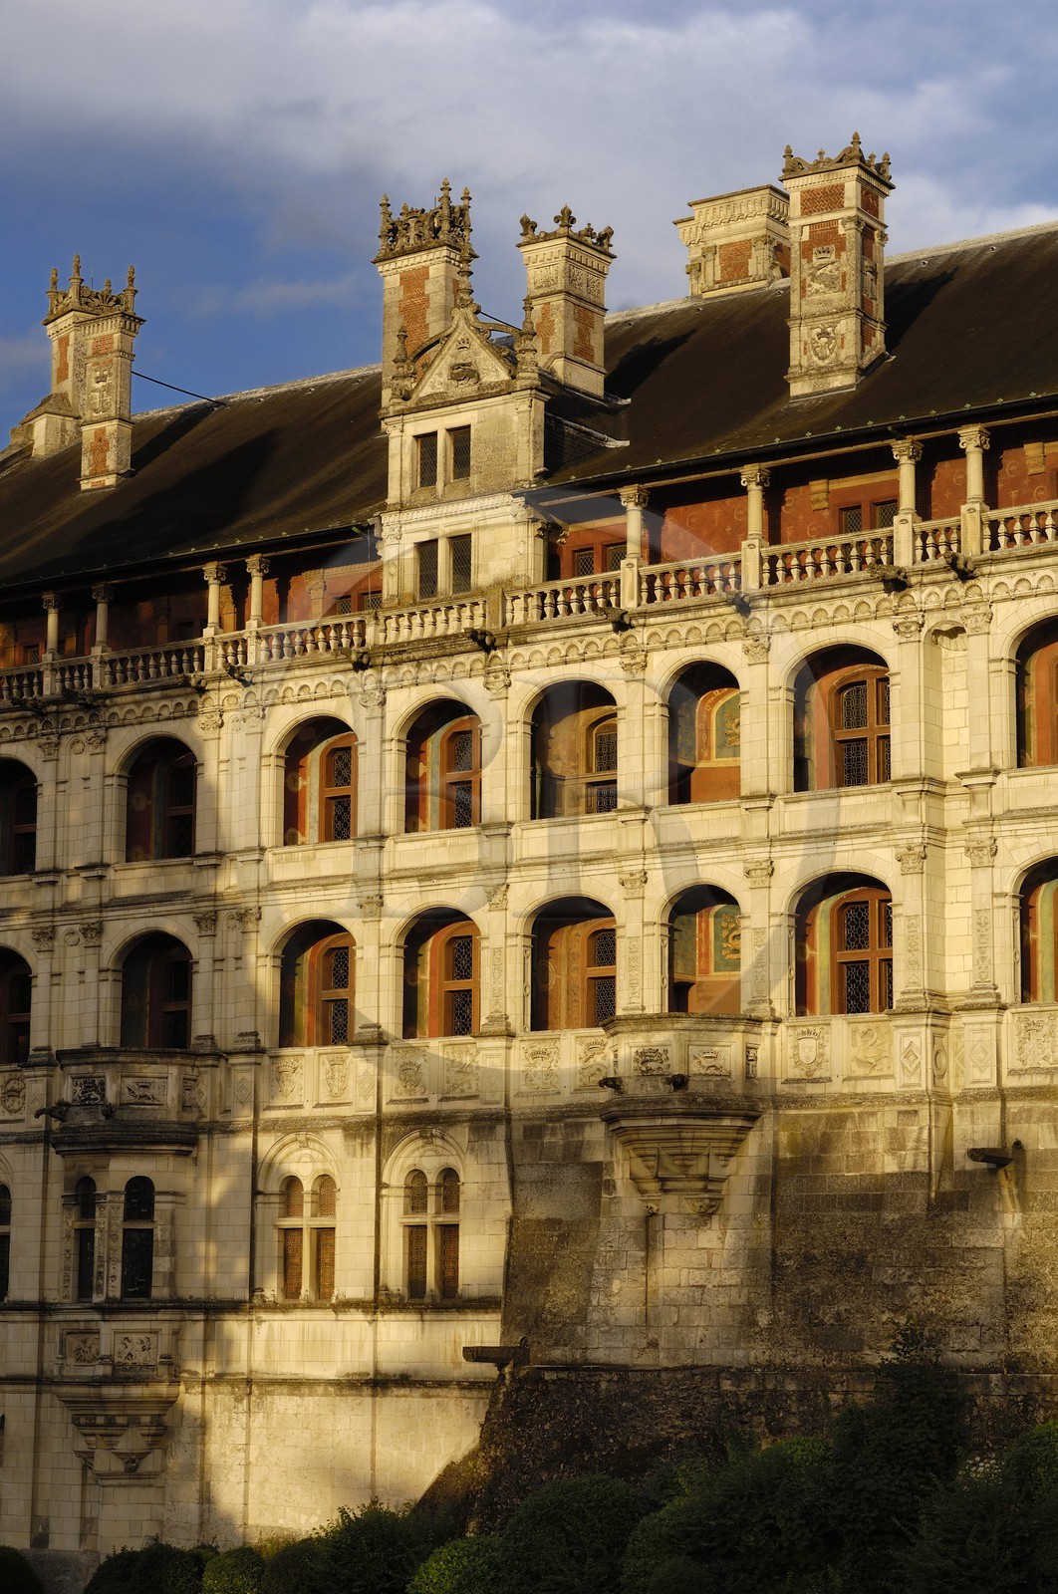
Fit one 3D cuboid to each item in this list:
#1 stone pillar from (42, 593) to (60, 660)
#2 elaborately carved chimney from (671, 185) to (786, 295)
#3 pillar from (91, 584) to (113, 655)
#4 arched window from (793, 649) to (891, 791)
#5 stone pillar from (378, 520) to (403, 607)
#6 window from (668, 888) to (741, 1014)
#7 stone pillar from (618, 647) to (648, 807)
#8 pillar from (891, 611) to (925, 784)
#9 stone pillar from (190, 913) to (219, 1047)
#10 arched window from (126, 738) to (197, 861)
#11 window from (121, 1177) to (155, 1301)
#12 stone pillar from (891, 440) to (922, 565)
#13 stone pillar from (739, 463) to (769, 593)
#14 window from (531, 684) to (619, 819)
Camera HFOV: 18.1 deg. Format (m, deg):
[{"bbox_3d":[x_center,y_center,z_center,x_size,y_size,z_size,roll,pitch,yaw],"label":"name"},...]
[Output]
[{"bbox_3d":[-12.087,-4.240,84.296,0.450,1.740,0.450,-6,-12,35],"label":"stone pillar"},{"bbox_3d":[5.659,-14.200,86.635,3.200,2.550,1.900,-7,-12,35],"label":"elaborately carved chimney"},{"bbox_3d":[-11.099,-4.636,86.064,0.390,1.736,0.390,-7,-12,35],"label":"pillar"},{"bbox_3d":[6.837,-1.794,72.051,2.544,3.052,0.450,-6,-11,37],"label":"arched window"},{"bbox_3d":[-3.370,-5.692,80.871,0.548,2.046,0.300,-6,-11,37],"label":"stone pillar"},{"bbox_3d":[3.929,3.418,73.250,2.060,2.813,0.400,-7,-12,36],"label":"window"},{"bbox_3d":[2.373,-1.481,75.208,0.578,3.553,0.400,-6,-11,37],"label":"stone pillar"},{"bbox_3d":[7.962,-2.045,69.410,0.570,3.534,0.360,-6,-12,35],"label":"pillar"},{"bbox_3d":[-8.043,4.585,82.240,0.600,3.410,0.320,-7,-12,35],"label":"stone pillar"},{"bbox_3d":[-9.206,0.093,83.594,2.617,3.150,0.400,-7,-12,36],"label":"arched window"},{"bbox_3d":[-9.286,10.461,78.664,0.760,2.884,0.220,2,-10,-9],"label":"window"},{"bbox_3d":[7.977,-6.142,70.176,0.490,2.744,0.490,-6,-12,35],"label":"stone pillar"},{"bbox_3d":[4.993,-5.988,73.686,0.470,2.679,0.470,-6,-11,37],"label":"stone pillar"},{"bbox_3d":[1.123,-1.167,76.424,2.631,3.048,0.450,-6,-11,37],"label":"window"}]

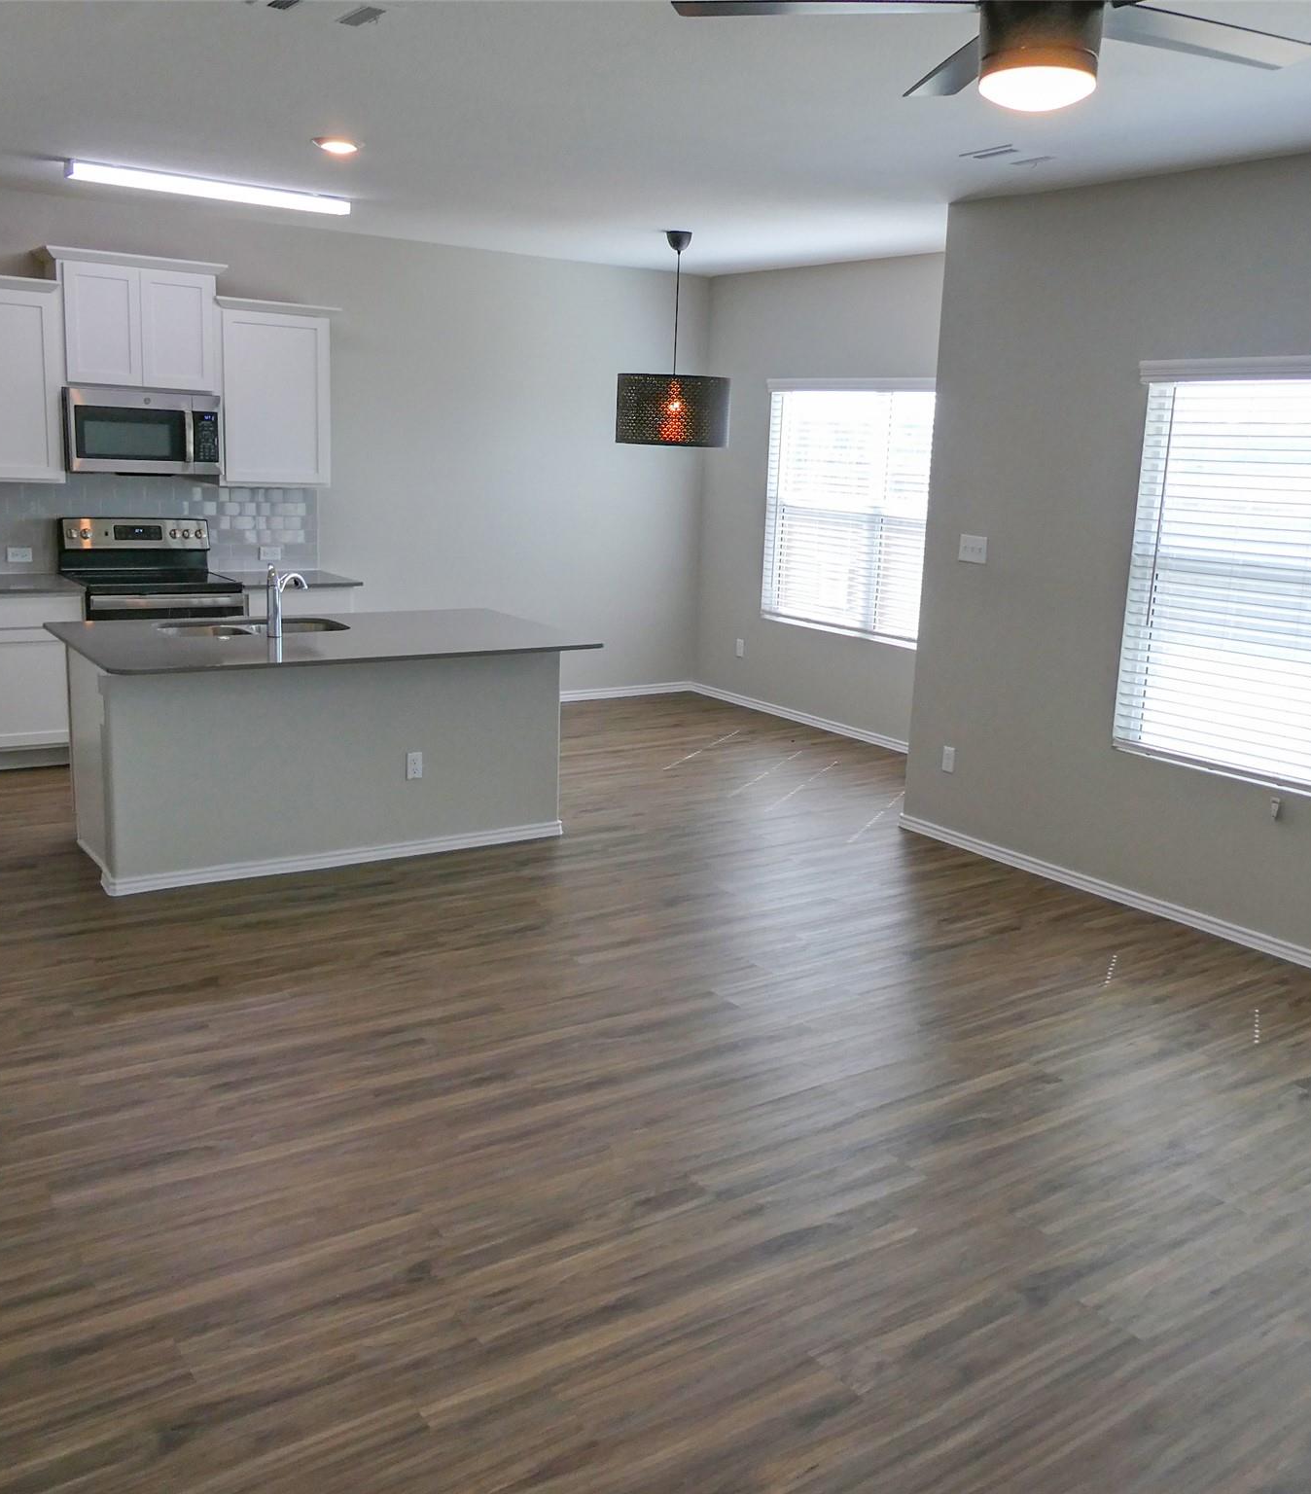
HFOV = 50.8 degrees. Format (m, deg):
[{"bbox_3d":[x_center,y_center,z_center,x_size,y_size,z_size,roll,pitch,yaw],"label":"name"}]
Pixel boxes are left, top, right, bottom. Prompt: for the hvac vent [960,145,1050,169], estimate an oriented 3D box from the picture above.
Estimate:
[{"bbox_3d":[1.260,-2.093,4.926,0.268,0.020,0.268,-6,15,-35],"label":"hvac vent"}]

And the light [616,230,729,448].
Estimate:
[{"bbox_3d":[0.109,-2.135,7.258,0.590,1.074,0.590,3,13,-1],"label":"light"}]

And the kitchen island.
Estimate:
[{"bbox_3d":[-1.289,0.005,5.526,1.935,0.914,1.110,-6,15,-34],"label":"kitchen island"}]

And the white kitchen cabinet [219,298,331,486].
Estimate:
[{"bbox_3d":[-2.082,-1.885,7.431,0.630,0.943,0.362,-6,15,-34],"label":"white kitchen cabinet"}]

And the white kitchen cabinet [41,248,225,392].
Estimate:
[{"bbox_3d":[-2.635,-2.128,6.974,0.850,0.628,0.362,-6,15,-34],"label":"white kitchen cabinet"}]

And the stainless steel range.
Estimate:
[{"bbox_3d":[-2.603,-0.562,7.147,0.757,1.177,0.685,-6,15,-35],"label":"stainless steel range"}]

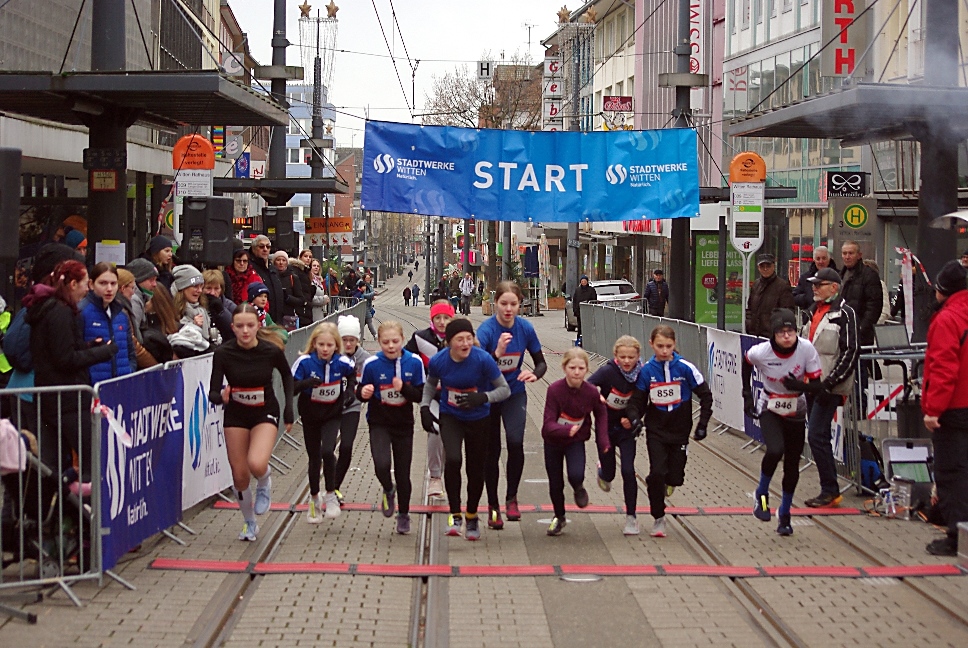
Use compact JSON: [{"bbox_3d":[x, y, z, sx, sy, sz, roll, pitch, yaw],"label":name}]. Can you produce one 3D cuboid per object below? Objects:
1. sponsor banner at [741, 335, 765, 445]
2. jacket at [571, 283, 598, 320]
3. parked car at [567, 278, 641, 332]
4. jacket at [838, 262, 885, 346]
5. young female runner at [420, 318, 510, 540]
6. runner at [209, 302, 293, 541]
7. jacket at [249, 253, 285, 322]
[{"bbox_3d":[2.605,0.645,20.600,0.040,0.980,3.000,1,1,-1],"label":"sponsor banner"},{"bbox_3d":[2.290,-0.535,50.300,0.600,0.820,0.360,1,1,0],"label":"jacket"},{"bbox_3d":[3.425,-0.553,63.000,1.800,1.500,4.300,1,1,-4],"label":"parked car"},{"bbox_3d":[3.633,-0.198,21.300,0.520,0.820,0.360,1,2,37],"label":"jacket"},{"bbox_3d":[-0.119,0.660,14.200,0.580,1.430,0.520,1,1,-3],"label":"young female runner"},{"bbox_3d":[-1.491,0.623,14.100,0.530,1.510,0.680,1,2,-3],"label":"runner"},{"bbox_3d":[-2.227,-0.301,22.500,0.520,0.820,0.340,0,2,-34],"label":"jacket"}]

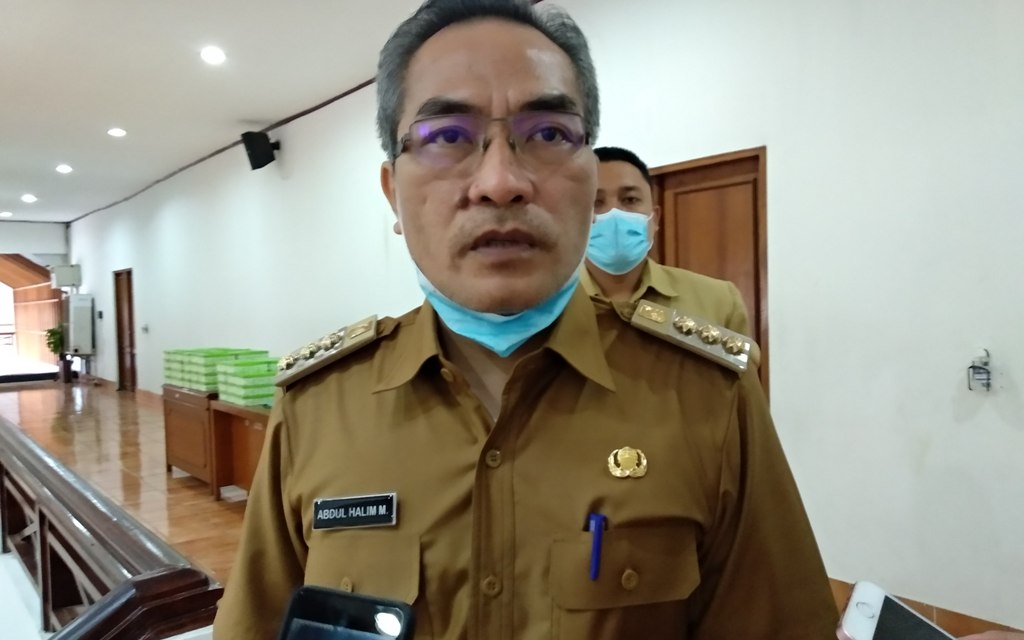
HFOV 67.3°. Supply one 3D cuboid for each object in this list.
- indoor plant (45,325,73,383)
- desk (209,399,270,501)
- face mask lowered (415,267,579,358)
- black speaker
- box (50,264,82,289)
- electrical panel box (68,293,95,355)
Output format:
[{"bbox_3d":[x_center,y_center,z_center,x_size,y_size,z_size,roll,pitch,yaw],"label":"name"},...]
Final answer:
[{"bbox_3d":[-8.886,0.660,15.101,0.430,1.130,0.430,-3,2,-39],"label":"indoor plant"},{"bbox_3d":[-1.535,0.938,5.383,0.650,0.745,1.250,-3,2,-39],"label":"desk"},{"bbox_3d":[-0.011,-0.008,0.575,0.128,0.070,0.085,-2,2,-3],"label":"face mask lowered"},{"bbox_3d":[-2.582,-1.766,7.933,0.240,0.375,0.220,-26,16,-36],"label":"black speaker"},{"bbox_3d":[-9.030,-0.883,15.624,0.460,0.430,0.420,-3,2,-39],"label":"box"},{"bbox_3d":[-8.503,0.084,15.195,0.380,1.170,0.460,-3,2,-39],"label":"electrical panel box"}]

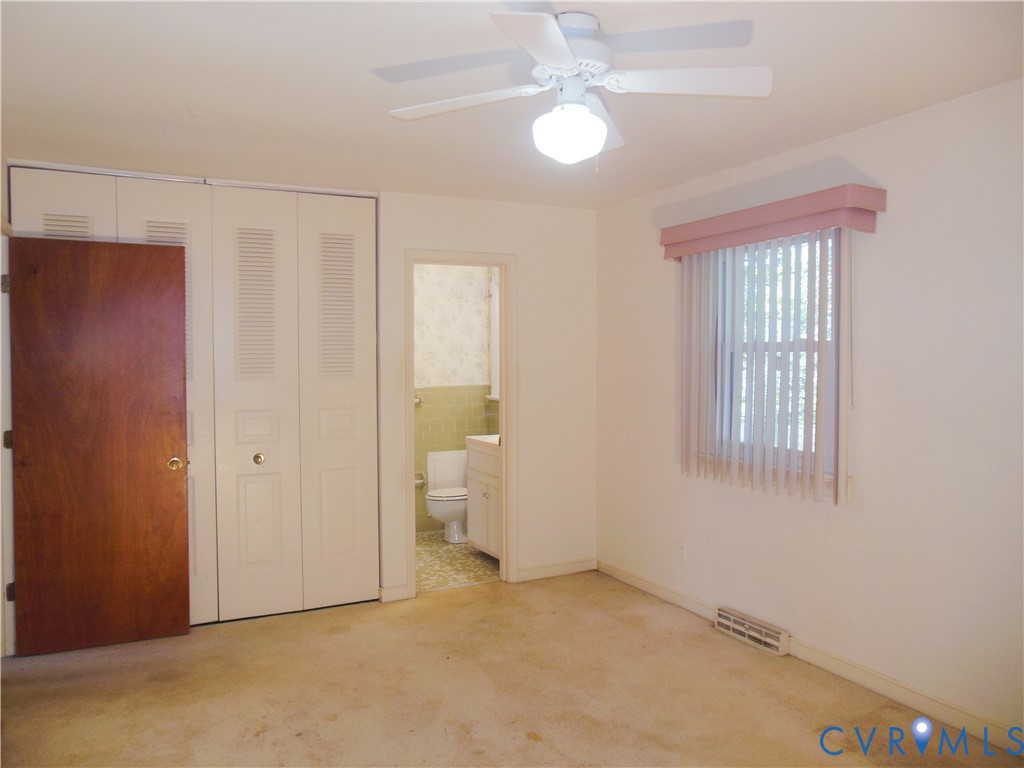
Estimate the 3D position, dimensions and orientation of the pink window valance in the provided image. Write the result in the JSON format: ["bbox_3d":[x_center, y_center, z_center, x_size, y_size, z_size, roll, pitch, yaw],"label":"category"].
[{"bbox_3d":[1.191,-0.741,3.557,0.224,0.172,1.180,-1,2,-28],"label":"pink window valance"}]

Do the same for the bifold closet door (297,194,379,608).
[{"bbox_3d":[-0.981,0.105,4.199,0.442,2.315,0.032,-1,2,-28],"label":"bifold closet door"}]

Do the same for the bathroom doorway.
[{"bbox_3d":[-0.315,0.241,4.571,0.731,2.086,0.120,-1,2,-28],"label":"bathroom doorway"}]

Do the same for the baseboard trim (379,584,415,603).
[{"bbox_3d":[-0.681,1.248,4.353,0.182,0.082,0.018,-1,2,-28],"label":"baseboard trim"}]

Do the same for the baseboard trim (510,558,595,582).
[{"bbox_3d":[0.314,1.234,4.875,0.605,0.081,0.018,-1,2,-28],"label":"baseboard trim"}]

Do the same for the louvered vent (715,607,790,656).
[{"bbox_3d":[1.214,1.258,3.775,0.054,0.110,0.460,-1,2,-28],"label":"louvered vent"}]

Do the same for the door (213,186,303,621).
[{"bbox_3d":[-1.368,0.112,3.996,0.432,2.303,0.032,-1,2,-28],"label":"door"}]

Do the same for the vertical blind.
[{"bbox_3d":[1.211,-0.102,3.664,0.115,1.205,1.020,-1,2,-28],"label":"vertical blind"}]

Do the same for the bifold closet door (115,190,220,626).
[{"bbox_3d":[-1.756,0.121,3.792,0.444,2.295,0.032,-1,2,-28],"label":"bifold closet door"}]

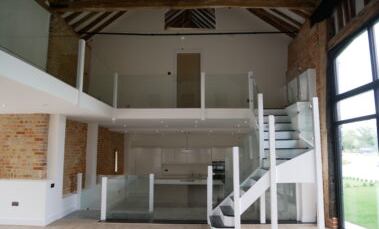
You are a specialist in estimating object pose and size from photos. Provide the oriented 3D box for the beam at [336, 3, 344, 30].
[{"bbox_3d":[3.060,-1.973,5.296,0.100,0.589,0.110,0,-6,-1],"label":"beam"}]

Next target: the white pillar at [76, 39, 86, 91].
[{"bbox_3d":[-1.830,-0.843,4.458,0.100,0.886,0.100,0,-6,-1],"label":"white pillar"}]

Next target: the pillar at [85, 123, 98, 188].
[{"bbox_3d":[-3.044,1.275,8.213,0.280,2.024,0.450,0,-6,-1],"label":"pillar"}]

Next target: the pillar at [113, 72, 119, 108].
[{"bbox_3d":[-1.887,-0.595,6.745,0.100,0.905,0.100,0,-6,-1],"label":"pillar"}]

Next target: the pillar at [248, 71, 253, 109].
[{"bbox_3d":[1.584,-0.615,6.747,0.100,0.945,0.100,0,-6,-1],"label":"pillar"}]

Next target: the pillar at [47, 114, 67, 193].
[{"bbox_3d":[-3.035,0.875,5.992,0.280,1.760,0.400,0,-6,-1],"label":"pillar"}]

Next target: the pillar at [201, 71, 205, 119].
[{"bbox_3d":[0.349,-0.467,6.701,0.100,1.233,0.100,0,-6,-1],"label":"pillar"}]

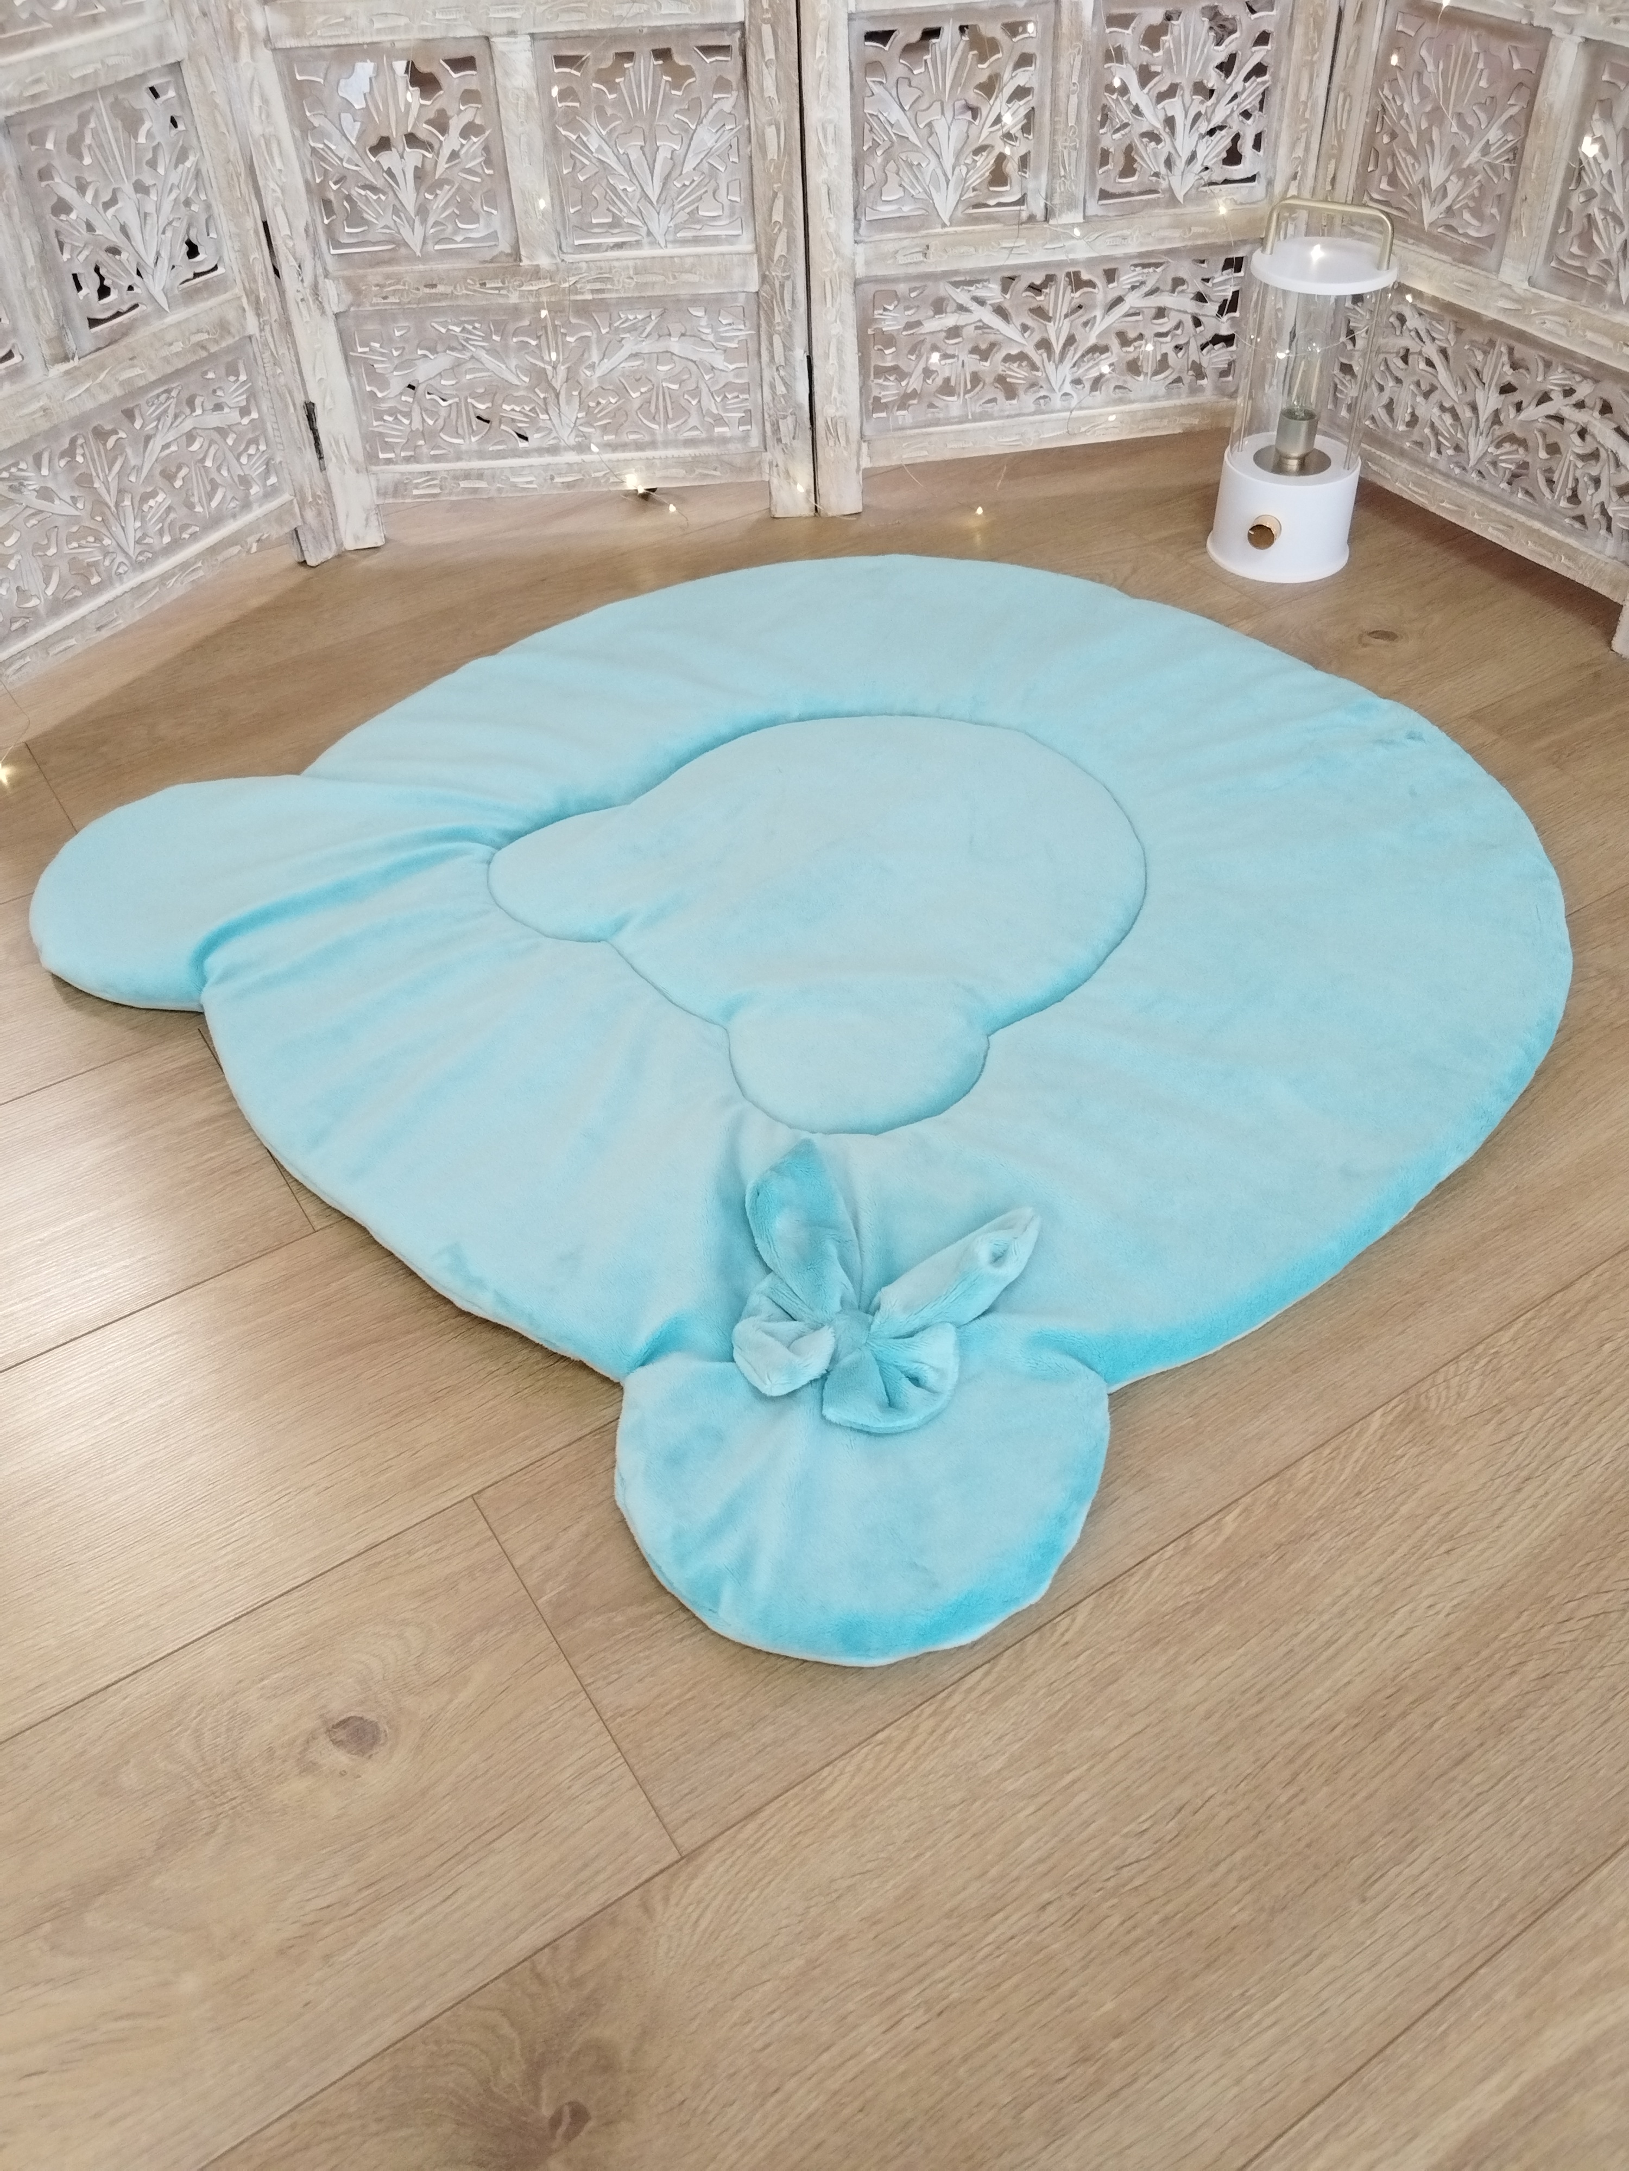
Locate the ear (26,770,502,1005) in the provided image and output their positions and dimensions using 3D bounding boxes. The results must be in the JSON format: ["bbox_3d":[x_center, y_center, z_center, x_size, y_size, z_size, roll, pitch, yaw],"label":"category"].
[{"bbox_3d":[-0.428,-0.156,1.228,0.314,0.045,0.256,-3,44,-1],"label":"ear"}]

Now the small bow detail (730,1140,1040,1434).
[{"bbox_3d":[0.035,0.098,0.896,0.166,0.055,0.189,7,45,9],"label":"small bow detail"}]

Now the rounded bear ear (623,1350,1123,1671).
[{"bbox_3d":[0.023,0.207,0.842,0.266,0.045,0.175,1,44,3],"label":"rounded bear ear"}]

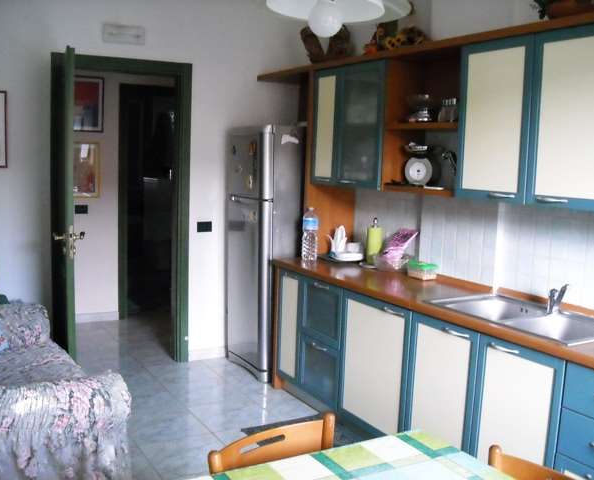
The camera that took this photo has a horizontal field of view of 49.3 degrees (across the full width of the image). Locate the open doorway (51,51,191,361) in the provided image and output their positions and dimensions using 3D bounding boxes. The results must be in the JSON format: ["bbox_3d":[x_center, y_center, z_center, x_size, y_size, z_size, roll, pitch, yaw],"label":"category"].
[{"bbox_3d":[-1.264,-0.167,4.723,0.948,2.224,0.160,-1,8,-20],"label":"open doorway"}]

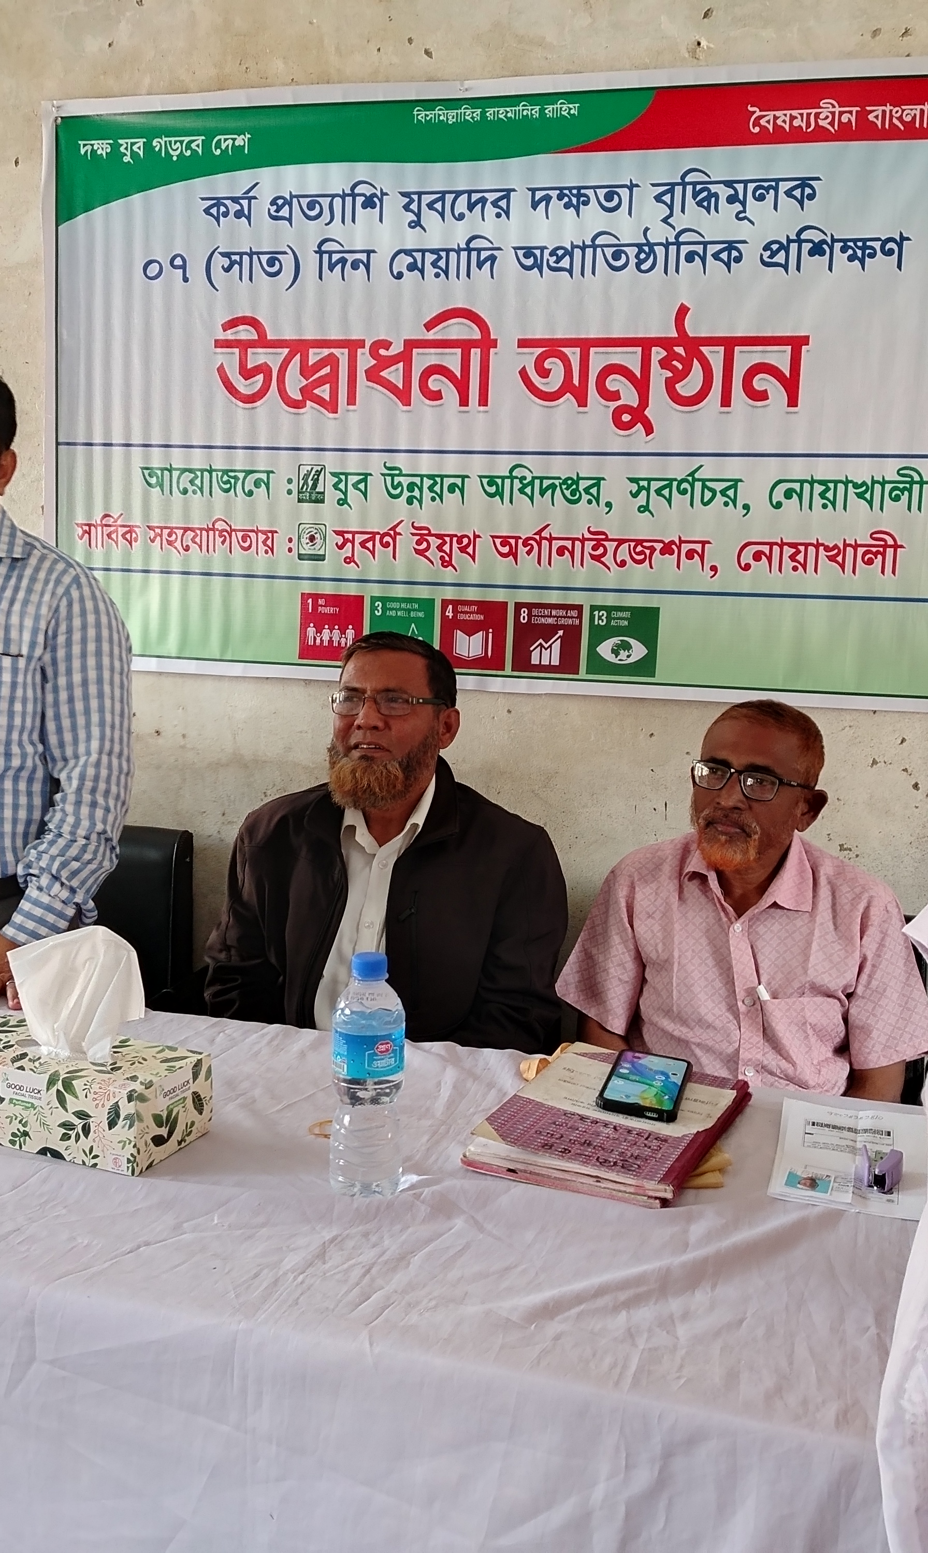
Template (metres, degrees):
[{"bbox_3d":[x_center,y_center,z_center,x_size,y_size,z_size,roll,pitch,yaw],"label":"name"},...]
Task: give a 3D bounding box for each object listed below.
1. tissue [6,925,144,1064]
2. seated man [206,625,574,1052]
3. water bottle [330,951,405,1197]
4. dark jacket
[{"bbox_3d":[-0.367,0.204,1.348,0.125,0.125,0.070,5,8,22],"label":"tissue"},{"bbox_3d":[-0.186,0.430,1.864,0.510,1.222,0.780,5,8,22],"label":"seated man"},{"bbox_3d":[-0.082,0.256,1.270,0.065,0.206,0.065,2,7,0],"label":"water bottle"},{"bbox_3d":[-0.123,0.271,1.942,0.490,0.570,0.370,5,8,22],"label":"dark jacket"}]

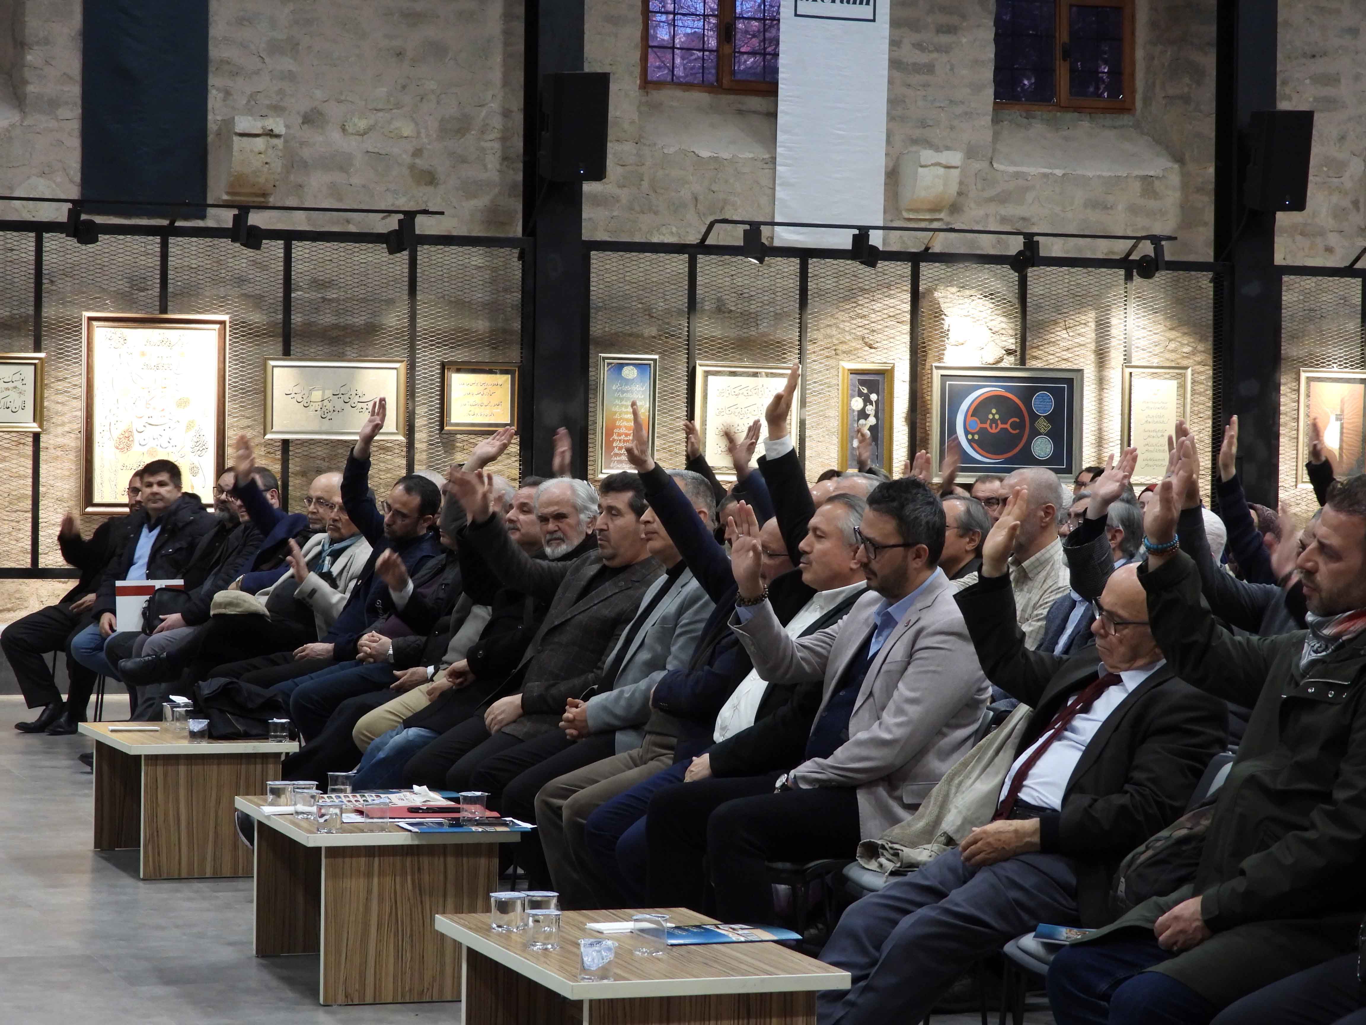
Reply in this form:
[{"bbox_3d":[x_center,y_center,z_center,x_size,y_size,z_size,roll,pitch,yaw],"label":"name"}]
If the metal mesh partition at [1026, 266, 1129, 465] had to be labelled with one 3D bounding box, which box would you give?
[{"bbox_3d":[2.418,-0.573,20.780,0.674,1.880,0.040,1,1,-19],"label":"metal mesh partition"}]

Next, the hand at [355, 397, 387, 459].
[{"bbox_3d":[-1.106,-0.297,11.883,0.055,0.200,0.085,18,1,-44],"label":"hand"}]

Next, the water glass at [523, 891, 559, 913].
[{"bbox_3d":[-0.289,0.809,6.814,0.072,0.072,0.072,1,1,0],"label":"water glass"}]

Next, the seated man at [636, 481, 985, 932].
[{"bbox_3d":[0.290,0.596,7.338,0.840,1.350,0.620,0,1,-20],"label":"seated man"}]

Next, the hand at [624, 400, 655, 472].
[{"bbox_3d":[-0.118,-0.209,9.200,0.075,0.195,0.095,-13,5,-20],"label":"hand"}]

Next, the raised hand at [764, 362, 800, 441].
[{"bbox_3d":[0.242,-0.270,8.197,0.055,0.185,0.085,15,1,-21],"label":"raised hand"}]

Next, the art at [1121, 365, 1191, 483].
[{"bbox_3d":[2.841,-0.525,20.136,0.448,0.705,0.040,1,1,-18],"label":"art"}]

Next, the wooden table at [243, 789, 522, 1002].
[{"bbox_3d":[-0.821,1.009,8.850,0.549,0.432,0.921,0,1,-19],"label":"wooden table"}]

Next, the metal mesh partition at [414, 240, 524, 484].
[{"bbox_3d":[-1.212,-0.592,18.984,0.633,1.827,0.040,0,1,-20],"label":"metal mesh partition"}]

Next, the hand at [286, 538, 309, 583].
[{"bbox_3d":[-1.367,0.172,11.900,0.080,0.170,0.090,-15,6,-19],"label":"hand"}]

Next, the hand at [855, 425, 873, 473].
[{"bbox_3d":[0.752,-0.263,13.900,0.075,0.175,0.090,0,1,-21],"label":"hand"}]

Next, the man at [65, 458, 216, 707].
[{"bbox_3d":[-2.545,0.430,15.858,0.750,1.320,0.570,0,1,-34],"label":"man"}]

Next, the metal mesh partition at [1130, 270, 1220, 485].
[{"bbox_3d":[3.067,-0.567,20.999,0.640,1.880,0.040,1,1,-19],"label":"metal mesh partition"}]

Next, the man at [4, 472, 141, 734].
[{"bbox_3d":[-2.853,0.425,16.196,0.820,1.250,0.600,0,1,-20],"label":"man"}]

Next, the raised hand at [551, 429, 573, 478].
[{"bbox_3d":[-0.426,-0.208,11.800,0.075,0.175,0.090,0,0,-37],"label":"raised hand"}]

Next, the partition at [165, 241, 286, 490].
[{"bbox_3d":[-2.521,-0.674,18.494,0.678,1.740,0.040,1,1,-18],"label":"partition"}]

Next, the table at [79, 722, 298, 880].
[{"bbox_3d":[-1.673,0.957,11.277,0.552,0.436,0.914,1,1,-21],"label":"table"}]

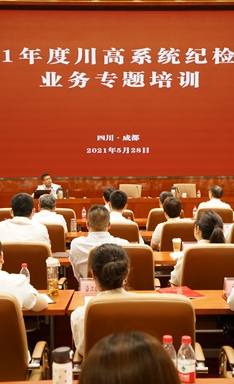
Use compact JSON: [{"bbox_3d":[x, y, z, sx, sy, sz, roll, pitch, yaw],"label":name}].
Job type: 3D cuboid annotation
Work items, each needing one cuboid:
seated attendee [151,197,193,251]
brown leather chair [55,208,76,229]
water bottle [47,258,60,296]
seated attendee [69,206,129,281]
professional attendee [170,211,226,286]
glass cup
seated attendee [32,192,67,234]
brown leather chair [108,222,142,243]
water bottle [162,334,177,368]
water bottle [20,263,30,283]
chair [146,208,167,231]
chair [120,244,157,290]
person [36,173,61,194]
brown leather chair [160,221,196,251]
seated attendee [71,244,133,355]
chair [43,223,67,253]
[{"bbox_3d":[0.615,0.661,6.234,0.480,1.220,0.750,0,2,-3],"label":"seated attendee"},{"bbox_3d":[-0.719,0.660,6.909,0.620,0.970,0.620,0,3,-1],"label":"brown leather chair"},{"bbox_3d":[-0.381,0.504,3.340,0.073,0.230,0.073,0,3,-1],"label":"water bottle"},{"bbox_3d":[-0.130,0.719,4.655,0.500,1.240,0.760,0,2,0],"label":"seated attendee"},{"bbox_3d":[0.640,0.725,4.250,0.480,1.180,0.720,-1,3,-7],"label":"professional attendee"},{"bbox_3d":[0.535,0.510,5.047,0.080,0.125,0.080,0,2,0],"label":"glass cup"},{"bbox_3d":[-0.735,0.645,6.254,0.460,1.250,0.750,0,2,0],"label":"seated attendee"},{"bbox_3d":[-0.017,0.740,5.481,0.620,0.970,0.620,0,3,-1],"label":"brown leather chair"},{"bbox_3d":[0.183,0.602,2.010,0.063,0.176,0.063,0,3,-1],"label":"water bottle"},{"bbox_3d":[-0.560,0.516,3.400,0.065,0.168,0.065,0,3,-1],"label":"water bottle"},{"bbox_3d":[0.650,0.714,7.788,0.640,0.980,0.630,0,2,0],"label":"chair"},{"bbox_3d":[0.027,0.826,4.032,0.600,0.970,0.620,0,3,-1],"label":"chair"},{"bbox_3d":[-1.339,0.263,10.931,0.520,1.240,0.800,-1,3,-4],"label":"person"},{"bbox_3d":[0.690,0.786,6.110,0.640,0.980,0.630,0,2,0],"label":"brown leather chair"},{"bbox_3d":[-0.013,0.817,2.833,0.470,1.140,0.720,0,3,-3],"label":"seated attendee"},{"bbox_3d":[-0.684,0.761,5.446,0.600,0.970,0.620,0,3,-1],"label":"chair"}]

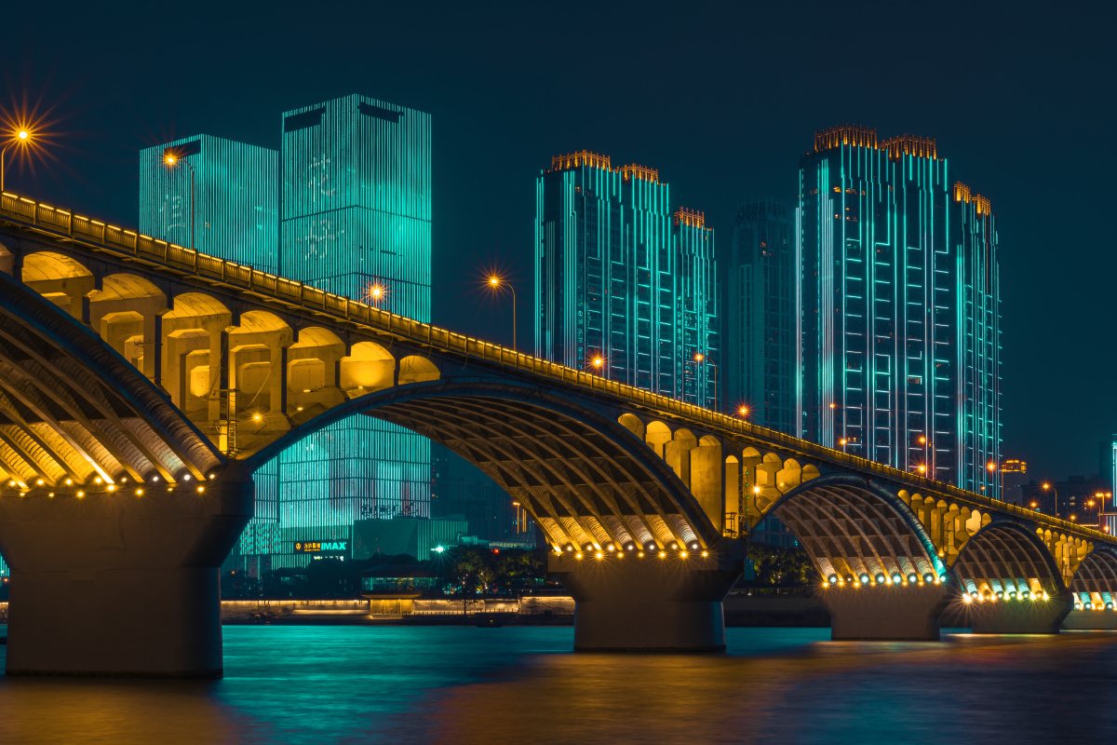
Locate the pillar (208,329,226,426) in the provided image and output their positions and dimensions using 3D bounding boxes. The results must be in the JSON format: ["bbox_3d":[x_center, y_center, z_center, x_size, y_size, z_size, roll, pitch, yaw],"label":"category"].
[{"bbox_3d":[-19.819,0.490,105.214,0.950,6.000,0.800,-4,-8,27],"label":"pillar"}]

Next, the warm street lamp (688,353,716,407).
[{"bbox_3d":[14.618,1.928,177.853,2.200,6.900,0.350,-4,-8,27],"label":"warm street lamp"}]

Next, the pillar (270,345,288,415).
[{"bbox_3d":[-17.380,0.490,111.760,0.870,4.430,0.550,-4,-9,27],"label":"pillar"}]

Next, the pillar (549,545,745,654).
[{"bbox_3d":[8.860,22.760,181.040,18.600,10.250,5.000,-4,-9,27],"label":"pillar"}]

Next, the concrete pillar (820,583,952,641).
[{"bbox_3d":[45.150,33.380,251.550,18.000,8.050,5.000,-4,-9,27],"label":"concrete pillar"}]

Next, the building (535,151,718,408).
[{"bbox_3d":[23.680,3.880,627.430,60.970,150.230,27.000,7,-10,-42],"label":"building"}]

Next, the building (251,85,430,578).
[{"bbox_3d":[-82.090,-7.530,736.510,42.000,201.700,40.300,-7,-10,42],"label":"building"}]

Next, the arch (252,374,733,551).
[{"bbox_3d":[-9.645,7.637,145.163,19.000,10.800,76.000,-4,-8,27],"label":"arch"}]

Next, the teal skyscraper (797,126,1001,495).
[{"bbox_3d":[115.790,-0.690,614.790,58.340,155.950,32.000,5,-9,-33],"label":"teal skyscraper"}]

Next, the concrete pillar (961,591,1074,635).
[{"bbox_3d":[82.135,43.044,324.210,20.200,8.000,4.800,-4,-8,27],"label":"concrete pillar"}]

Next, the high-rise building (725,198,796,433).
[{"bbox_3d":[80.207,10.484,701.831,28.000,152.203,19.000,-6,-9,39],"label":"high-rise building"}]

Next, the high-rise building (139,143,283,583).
[{"bbox_3d":[-155.570,-0.428,806.070,44.000,199.746,44.000,-6,-9,41],"label":"high-rise building"}]

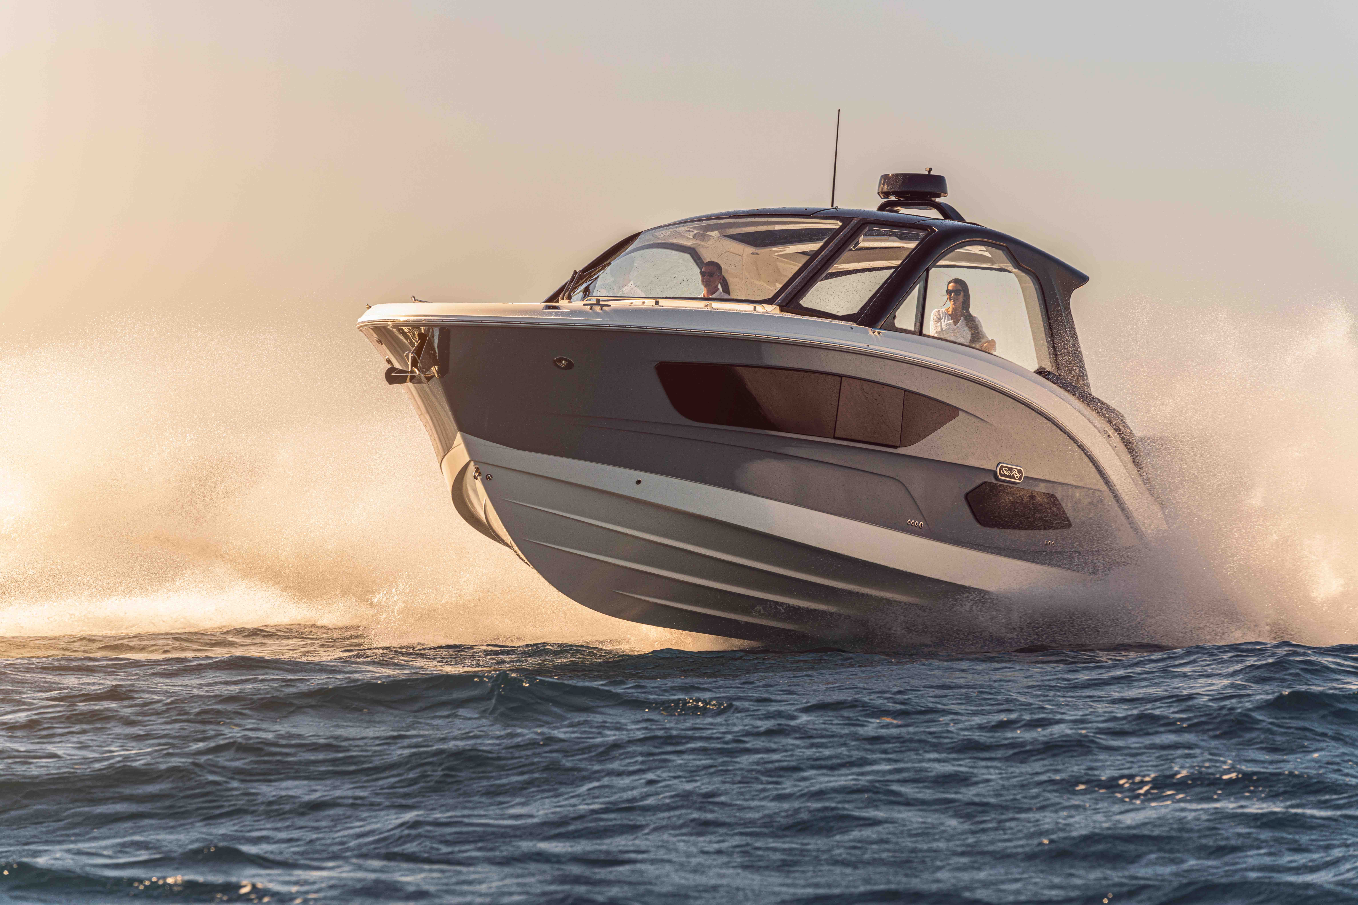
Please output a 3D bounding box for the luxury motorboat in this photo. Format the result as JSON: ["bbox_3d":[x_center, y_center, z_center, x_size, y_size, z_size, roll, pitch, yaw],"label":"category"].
[{"bbox_3d":[0.299,-0.648,65.031,3.650,4.450,11.200,0,-5,28],"label":"luxury motorboat"}]

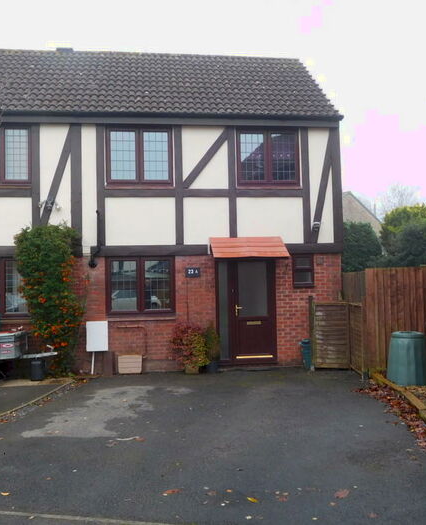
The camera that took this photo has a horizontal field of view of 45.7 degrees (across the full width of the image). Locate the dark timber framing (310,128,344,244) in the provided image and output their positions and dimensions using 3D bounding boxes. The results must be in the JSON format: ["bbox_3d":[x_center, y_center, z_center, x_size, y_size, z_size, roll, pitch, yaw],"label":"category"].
[{"bbox_3d":[2.298,-1.552,10.271,0.613,2.388,0.060,-1,-2,-6],"label":"dark timber framing"}]

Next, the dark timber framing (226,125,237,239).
[{"bbox_3d":[0.408,-1.549,10.087,0.165,2.350,0.050,-1,-2,-6],"label":"dark timber framing"}]

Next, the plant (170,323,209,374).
[{"bbox_3d":[-0.441,1.600,9.571,0.740,0.970,0.660,-1,-2,-6],"label":"plant"}]

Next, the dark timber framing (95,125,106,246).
[{"bbox_3d":[-2.175,-1.505,9.832,0.165,2.359,0.050,-1,-2,-6],"label":"dark timber framing"}]

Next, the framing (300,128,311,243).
[{"bbox_3d":[1.876,-1.561,10.236,0.208,2.369,0.050,-1,-2,-6],"label":"framing"}]

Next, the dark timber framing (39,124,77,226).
[{"bbox_3d":[-2.988,-1.570,9.758,0.157,2.241,0.050,17,-4,-5],"label":"dark timber framing"}]

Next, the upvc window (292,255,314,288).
[{"bbox_3d":[1.827,0.182,10.288,0.462,0.685,0.090,-1,-3,-6],"label":"upvc window"}]

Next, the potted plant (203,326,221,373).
[{"bbox_3d":[-0.029,1.591,9.569,0.400,0.900,0.400,-1,-2,-6],"label":"potted plant"}]

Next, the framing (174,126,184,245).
[{"bbox_3d":[-0.669,-1.519,9.959,0.158,2.365,0.050,-1,-2,-6],"label":"framing"}]

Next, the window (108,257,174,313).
[{"bbox_3d":[-1.407,0.446,9.900,1.311,1.149,0.090,-1,-2,-6],"label":"window"}]

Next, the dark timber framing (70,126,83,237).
[{"bbox_3d":[-2.640,-1.511,9.795,0.198,2.310,0.050,-1,-3,-6],"label":"dark timber framing"}]

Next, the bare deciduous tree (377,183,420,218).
[{"bbox_3d":[12.193,-1.211,32.827,3.700,8.031,3.700,-1,-2,-6],"label":"bare deciduous tree"}]

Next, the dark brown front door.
[{"bbox_3d":[0.791,0.968,10.163,0.965,2.064,0.090,-1,-3,-6],"label":"dark brown front door"}]

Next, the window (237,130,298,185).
[{"bbox_3d":[1.113,-2.112,10.304,1.276,1.159,0.100,-1,-3,-6],"label":"window"}]

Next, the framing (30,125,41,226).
[{"bbox_3d":[-3.387,-1.532,9.666,0.167,2.238,0.050,-1,-2,-6],"label":"framing"}]

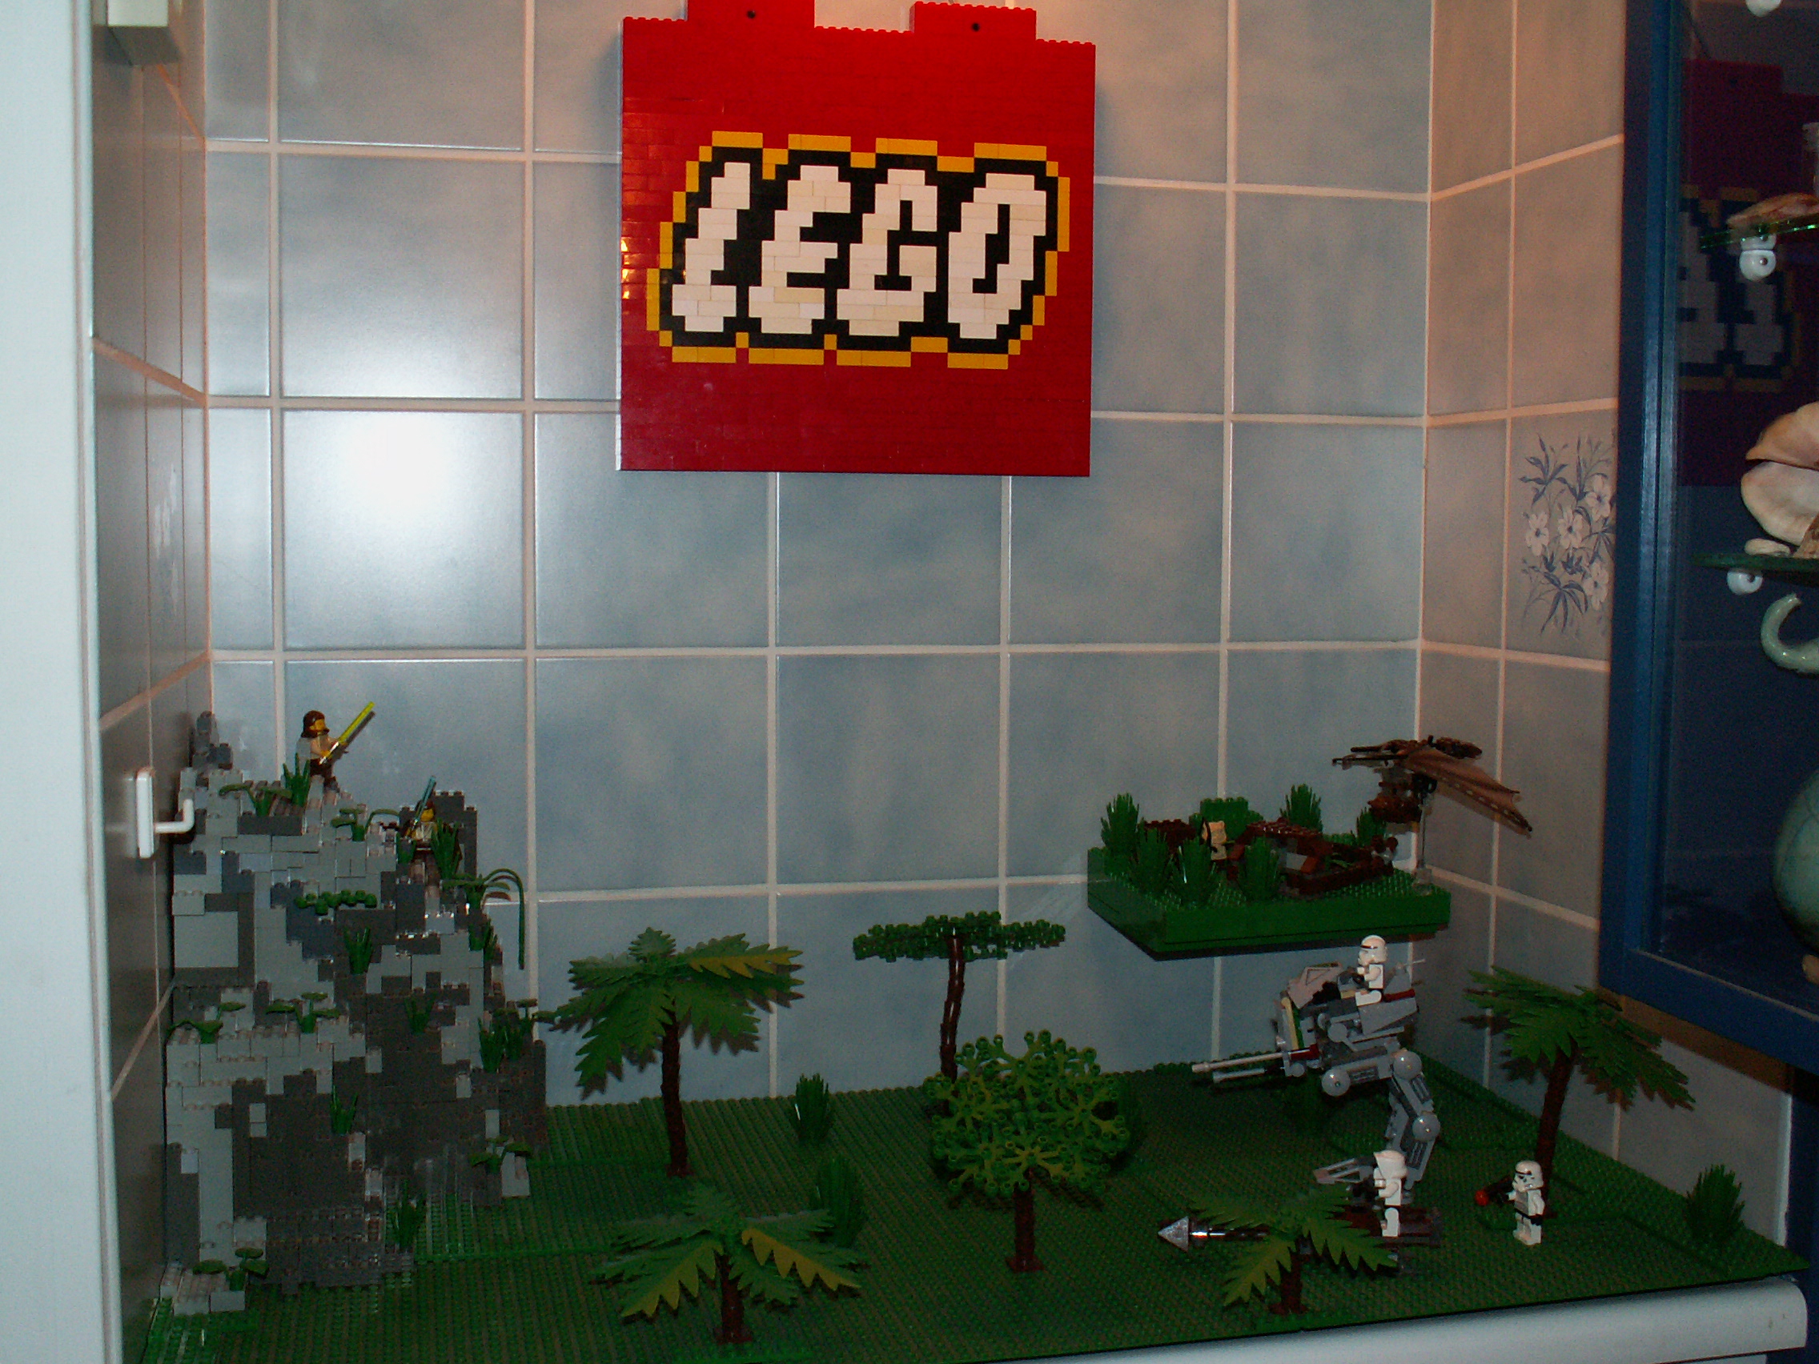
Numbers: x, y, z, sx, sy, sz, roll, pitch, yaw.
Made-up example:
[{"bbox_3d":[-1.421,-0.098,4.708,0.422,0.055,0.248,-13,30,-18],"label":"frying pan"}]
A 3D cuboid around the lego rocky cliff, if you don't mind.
[{"bbox_3d":[-0.295,0.158,1.133,0.200,0.259,0.306,-1,4,-13],"label":"lego rocky cliff"}]

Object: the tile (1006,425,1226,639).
[{"bbox_3d":[0.138,-0.100,1.364,0.148,0.148,0.008,-1,4,-13],"label":"tile"}]

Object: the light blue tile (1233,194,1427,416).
[{"bbox_3d":[0.284,-0.254,1.387,0.145,0.148,0.008,-1,4,-13],"label":"light blue tile"}]

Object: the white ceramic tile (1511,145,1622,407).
[{"bbox_3d":[0.407,-0.241,1.234,0.010,0.152,0.152,-1,5,-14],"label":"white ceramic tile"}]

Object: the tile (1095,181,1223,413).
[{"bbox_3d":[0.138,-0.252,1.349,0.149,0.149,0.008,-1,5,-13],"label":"tile"}]

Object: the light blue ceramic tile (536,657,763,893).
[{"bbox_3d":[-0.163,0.058,1.308,0.148,0.148,0.008,-1,4,-13],"label":"light blue ceramic tile"}]

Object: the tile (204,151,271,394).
[{"bbox_3d":[-0.406,-0.247,1.246,0.036,0.152,0.010,-1,5,-13],"label":"tile"}]

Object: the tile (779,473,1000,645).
[{"bbox_3d":[-0.012,-0.098,1.327,0.149,0.149,0.008,-1,5,-13],"label":"tile"}]

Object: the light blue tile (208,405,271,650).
[{"bbox_3d":[-0.405,-0.093,1.243,0.038,0.148,0.008,-1,4,-13],"label":"light blue tile"}]

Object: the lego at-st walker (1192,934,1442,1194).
[{"bbox_3d":[0.223,0.212,1.127,0.144,0.147,0.072,0,4,-9],"label":"lego at-st walker"}]

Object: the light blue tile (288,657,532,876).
[{"bbox_3d":[-0.312,0.059,1.275,0.148,0.148,0.008,-1,4,-13],"label":"light blue tile"}]

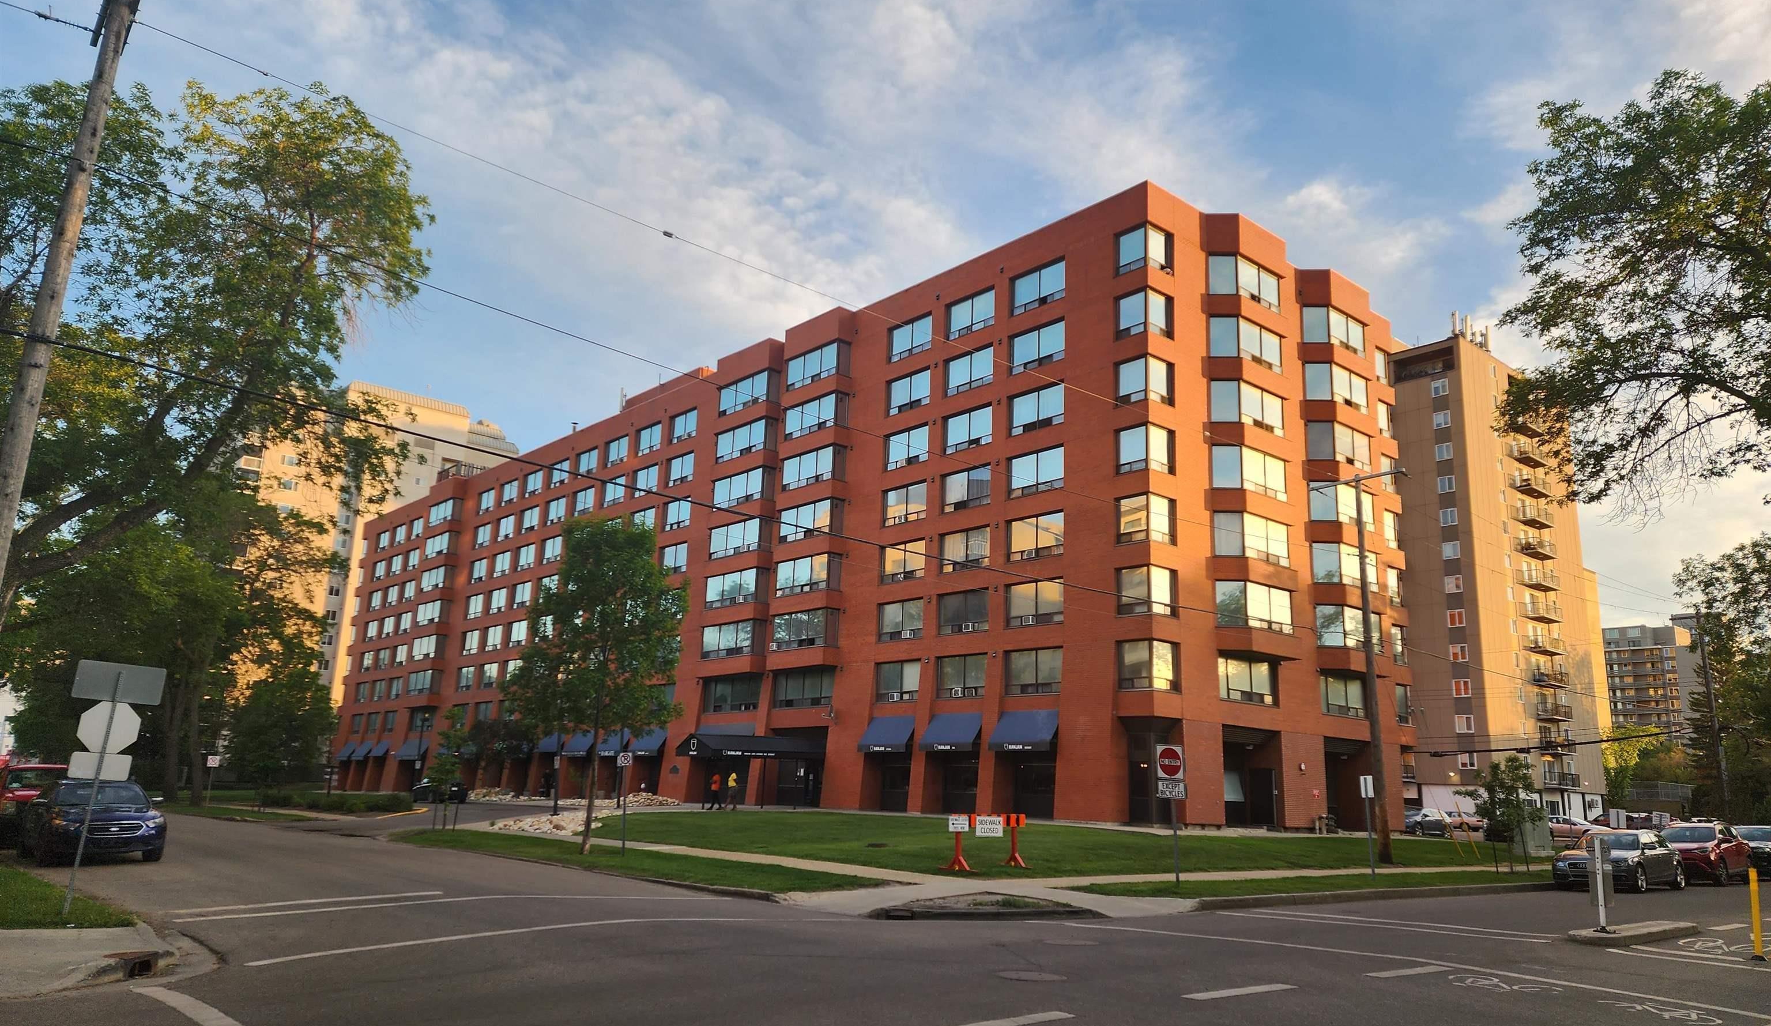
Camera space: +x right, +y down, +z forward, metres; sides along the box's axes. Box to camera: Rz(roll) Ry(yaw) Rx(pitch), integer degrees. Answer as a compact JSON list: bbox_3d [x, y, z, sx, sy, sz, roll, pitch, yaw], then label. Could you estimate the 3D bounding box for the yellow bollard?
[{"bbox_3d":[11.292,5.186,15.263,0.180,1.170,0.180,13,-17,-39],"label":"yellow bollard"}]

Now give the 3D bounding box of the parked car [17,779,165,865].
[{"bbox_3d":[-15.950,6.150,23.650,1.940,1.540,5.100,14,-17,-40],"label":"parked car"}]

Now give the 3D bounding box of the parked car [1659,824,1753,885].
[{"bbox_3d":[24.298,10.175,35.203,4.600,1.670,1.850,13,-17,-39],"label":"parked car"}]

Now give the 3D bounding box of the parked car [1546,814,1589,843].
[{"bbox_3d":[39.349,18.119,67.000,1.800,1.440,4.750,10,-16,-31],"label":"parked car"}]

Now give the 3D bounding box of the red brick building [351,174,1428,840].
[{"bbox_3d":[-13.555,7.700,83.304,20.800,24.800,94.400,13,-17,-39],"label":"red brick building"}]

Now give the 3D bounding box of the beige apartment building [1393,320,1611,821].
[{"bbox_3d":[49.048,7.447,102.196,24.800,38.400,16.000,13,-17,-39],"label":"beige apartment building"}]

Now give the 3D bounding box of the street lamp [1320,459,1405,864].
[{"bbox_3d":[13.479,4.090,32.459,0.500,10.800,2.400,13,-17,-39],"label":"street lamp"}]

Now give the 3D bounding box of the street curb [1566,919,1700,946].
[{"bbox_3d":[11.184,6.223,17.411,4.650,0.150,0.650,13,-17,-39],"label":"street curb"}]

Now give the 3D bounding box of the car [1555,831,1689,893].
[{"bbox_3d":[18.900,8.890,30.250,4.700,1.430,1.830,13,-17,-39],"label":"car"}]

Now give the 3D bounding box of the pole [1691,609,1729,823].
[{"bbox_3d":[36.798,9.489,51.896,0.400,11.000,0.400,13,-17,-39],"label":"pole"}]

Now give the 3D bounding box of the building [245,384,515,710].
[{"bbox_3d":[-65.131,9.951,142.942,29.000,45.500,22.000,13,-17,-39],"label":"building"}]

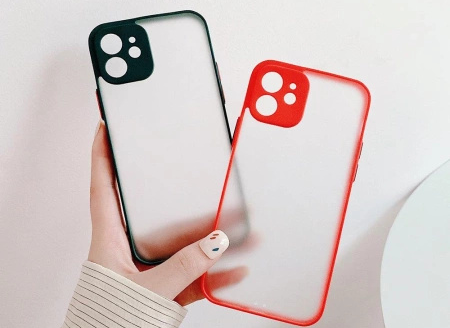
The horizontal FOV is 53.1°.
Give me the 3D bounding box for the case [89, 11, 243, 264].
[{"bbox_3d":[-0.035,-0.016,0.288,0.077,0.152,0.012,-12,4,-8],"label":"case"}]

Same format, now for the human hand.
[{"bbox_3d":[-0.037,0.031,0.295,0.102,0.120,0.065,0,0,-12],"label":"human hand"}]

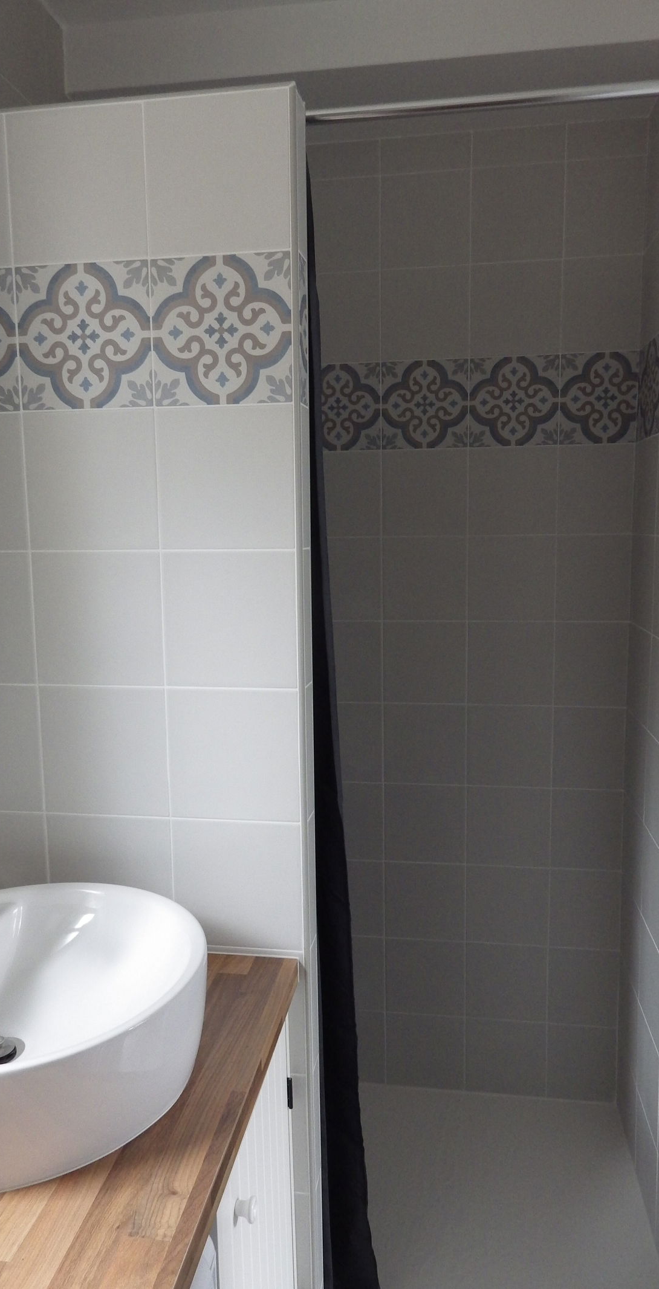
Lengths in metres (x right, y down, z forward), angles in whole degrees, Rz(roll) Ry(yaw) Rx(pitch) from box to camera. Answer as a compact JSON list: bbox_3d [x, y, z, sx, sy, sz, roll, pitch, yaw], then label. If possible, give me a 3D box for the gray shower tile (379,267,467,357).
[{"bbox_3d":[0.217,-0.744,1.850,0.198,0.198,0.009,0,8,8],"label":"gray shower tile"}]

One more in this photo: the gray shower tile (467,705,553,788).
[{"bbox_3d":[0.433,0.245,1.974,0.201,0.200,0.010,0,7,8],"label":"gray shower tile"}]

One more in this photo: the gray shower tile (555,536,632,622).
[{"bbox_3d":[0.606,-0.152,1.881,0.168,0.200,0.010,0,8,8],"label":"gray shower tile"}]

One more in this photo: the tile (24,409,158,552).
[{"bbox_3d":[-0.346,-0.238,1.197,0.200,0.200,0.010,0,7,8],"label":"tile"}]

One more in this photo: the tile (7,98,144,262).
[{"bbox_3d":[-0.348,-0.631,1.131,0.198,0.199,0.009,0,8,8],"label":"tile"}]

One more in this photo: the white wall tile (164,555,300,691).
[{"bbox_3d":[-0.143,-0.036,1.186,0.196,0.198,0.009,0,8,8],"label":"white wall tile"}]

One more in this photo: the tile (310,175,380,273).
[{"bbox_3d":[0.017,-0.958,1.881,0.200,0.200,0.010,0,7,8],"label":"tile"}]

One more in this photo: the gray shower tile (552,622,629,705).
[{"bbox_3d":[0.609,0.050,1.907,0.167,0.198,0.009,0,8,8],"label":"gray shower tile"}]

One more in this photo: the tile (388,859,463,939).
[{"bbox_3d":[0.241,0.647,2.067,0.200,0.200,0.010,0,7,9],"label":"tile"}]

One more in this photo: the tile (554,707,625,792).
[{"bbox_3d":[0.617,0.247,1.947,0.167,0.200,0.010,0,7,8],"label":"tile"}]

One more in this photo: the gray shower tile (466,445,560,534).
[{"bbox_3d":[0.425,-0.354,1.897,0.201,0.200,0.010,0,7,8],"label":"gray shower tile"}]

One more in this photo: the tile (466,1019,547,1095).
[{"bbox_3d":[0.445,1.047,2.082,0.200,0.200,0.010,0,7,8],"label":"tile"}]

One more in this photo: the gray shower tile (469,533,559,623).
[{"bbox_3d":[0.428,-0.154,1.926,0.200,0.200,0.010,0,7,8],"label":"gray shower tile"}]

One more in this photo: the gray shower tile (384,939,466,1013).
[{"bbox_3d":[0.244,0.848,2.093,0.200,0.200,0.010,0,7,9],"label":"gray shower tile"}]

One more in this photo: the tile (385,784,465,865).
[{"bbox_3d":[0.234,0.443,2.016,0.198,0.198,0.009,0,8,8],"label":"tile"}]

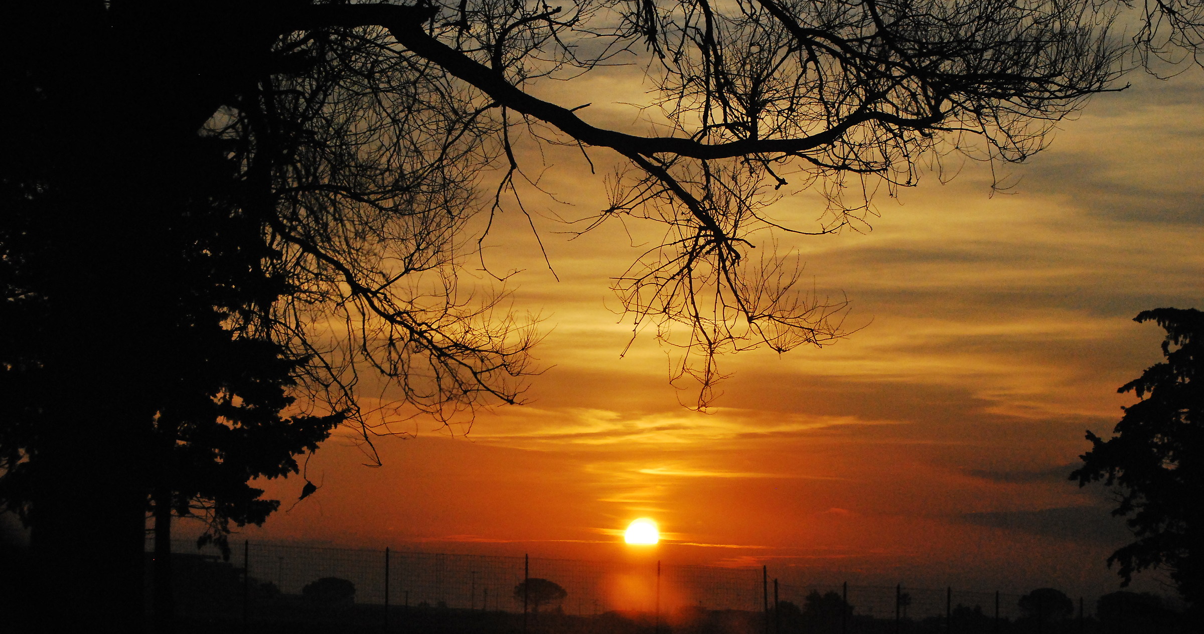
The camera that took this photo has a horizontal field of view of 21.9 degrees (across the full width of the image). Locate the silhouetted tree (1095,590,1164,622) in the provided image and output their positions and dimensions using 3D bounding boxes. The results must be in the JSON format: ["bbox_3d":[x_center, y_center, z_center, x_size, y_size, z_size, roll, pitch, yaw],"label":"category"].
[{"bbox_3d":[81.490,44.710,480.000,10.580,5.360,10.060,0,-6,10],"label":"silhouetted tree"}]

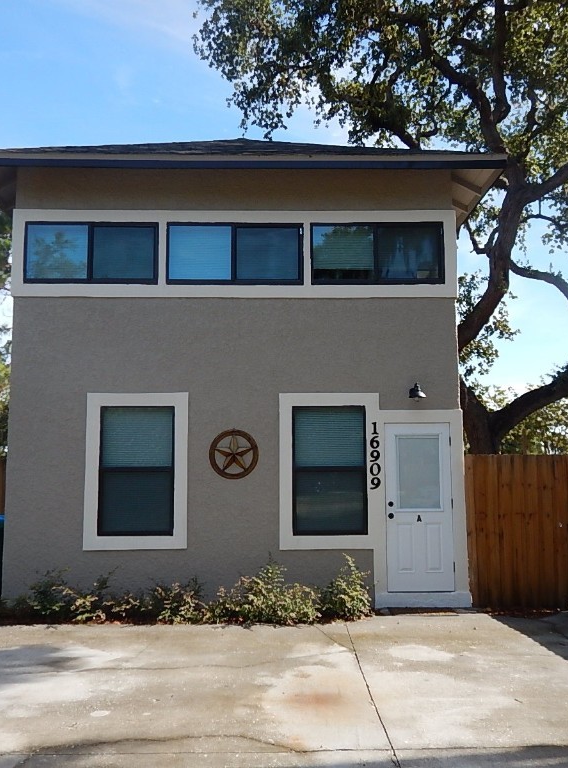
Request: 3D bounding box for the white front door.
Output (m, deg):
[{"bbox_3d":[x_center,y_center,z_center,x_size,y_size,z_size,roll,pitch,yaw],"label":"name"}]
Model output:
[{"bbox_3d":[1.650,1.493,8.656,0.816,2.033,0.060,0,-6,0],"label":"white front door"}]

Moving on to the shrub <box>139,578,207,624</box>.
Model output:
[{"bbox_3d":[-1.257,2.415,8.003,0.774,0.435,0.620,0,-6,0],"label":"shrub"}]

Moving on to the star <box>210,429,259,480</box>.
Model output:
[{"bbox_3d":[-0.611,0.860,8.690,0.611,0.614,0.060,0,-6,-1],"label":"star"}]

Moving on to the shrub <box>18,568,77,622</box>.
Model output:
[{"bbox_3d":[-2.684,2.368,8.057,0.677,0.538,0.600,0,-6,0],"label":"shrub"}]

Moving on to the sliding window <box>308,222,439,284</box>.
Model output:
[{"bbox_3d":[1.193,-1.656,9.048,1.686,0.792,0.100,0,-6,-1],"label":"sliding window"}]

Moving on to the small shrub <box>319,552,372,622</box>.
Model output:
[{"bbox_3d":[0.738,2.330,8.304,0.600,0.700,0.520,0,-6,-1],"label":"small shrub"}]

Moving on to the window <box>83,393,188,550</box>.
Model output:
[{"bbox_3d":[-1.796,1.059,8.693,1.248,1.897,0.100,0,-6,-1],"label":"window"}]

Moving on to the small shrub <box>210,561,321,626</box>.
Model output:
[{"bbox_3d":[-0.211,2.315,8.012,1.242,0.635,0.780,0,-6,0],"label":"small shrub"}]

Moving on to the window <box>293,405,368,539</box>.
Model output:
[{"bbox_3d":[0.562,1.060,8.708,0.903,1.567,0.080,0,-6,0],"label":"window"}]

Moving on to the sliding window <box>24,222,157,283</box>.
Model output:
[{"bbox_3d":[-2.424,-1.653,8.967,1.673,0.780,0.100,0,-6,-1],"label":"sliding window"}]

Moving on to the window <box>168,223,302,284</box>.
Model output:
[{"bbox_3d":[-0.613,-1.645,9.007,1.717,0.788,0.100,0,-6,-1],"label":"window"}]

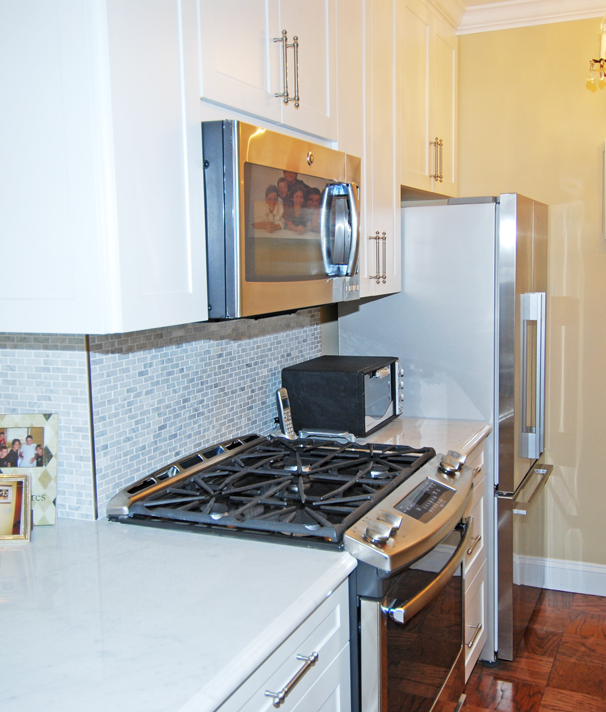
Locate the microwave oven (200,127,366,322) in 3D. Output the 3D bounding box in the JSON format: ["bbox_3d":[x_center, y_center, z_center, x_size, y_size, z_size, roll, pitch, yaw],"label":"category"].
[{"bbox_3d":[-0.139,-0.340,2.151,0.385,0.425,0.750,2,7,25],"label":"microwave oven"}]

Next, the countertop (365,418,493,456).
[{"bbox_3d":[0.267,0.283,2.720,0.650,0.035,0.620,2,7,25],"label":"countertop"}]

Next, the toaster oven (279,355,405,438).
[{"bbox_3d":[0.153,0.140,2.833,0.310,0.228,0.385,2,7,25],"label":"toaster oven"}]

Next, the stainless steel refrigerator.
[{"bbox_3d":[0.618,0.244,3.335,0.690,1.730,0.780,2,7,25],"label":"stainless steel refrigerator"}]

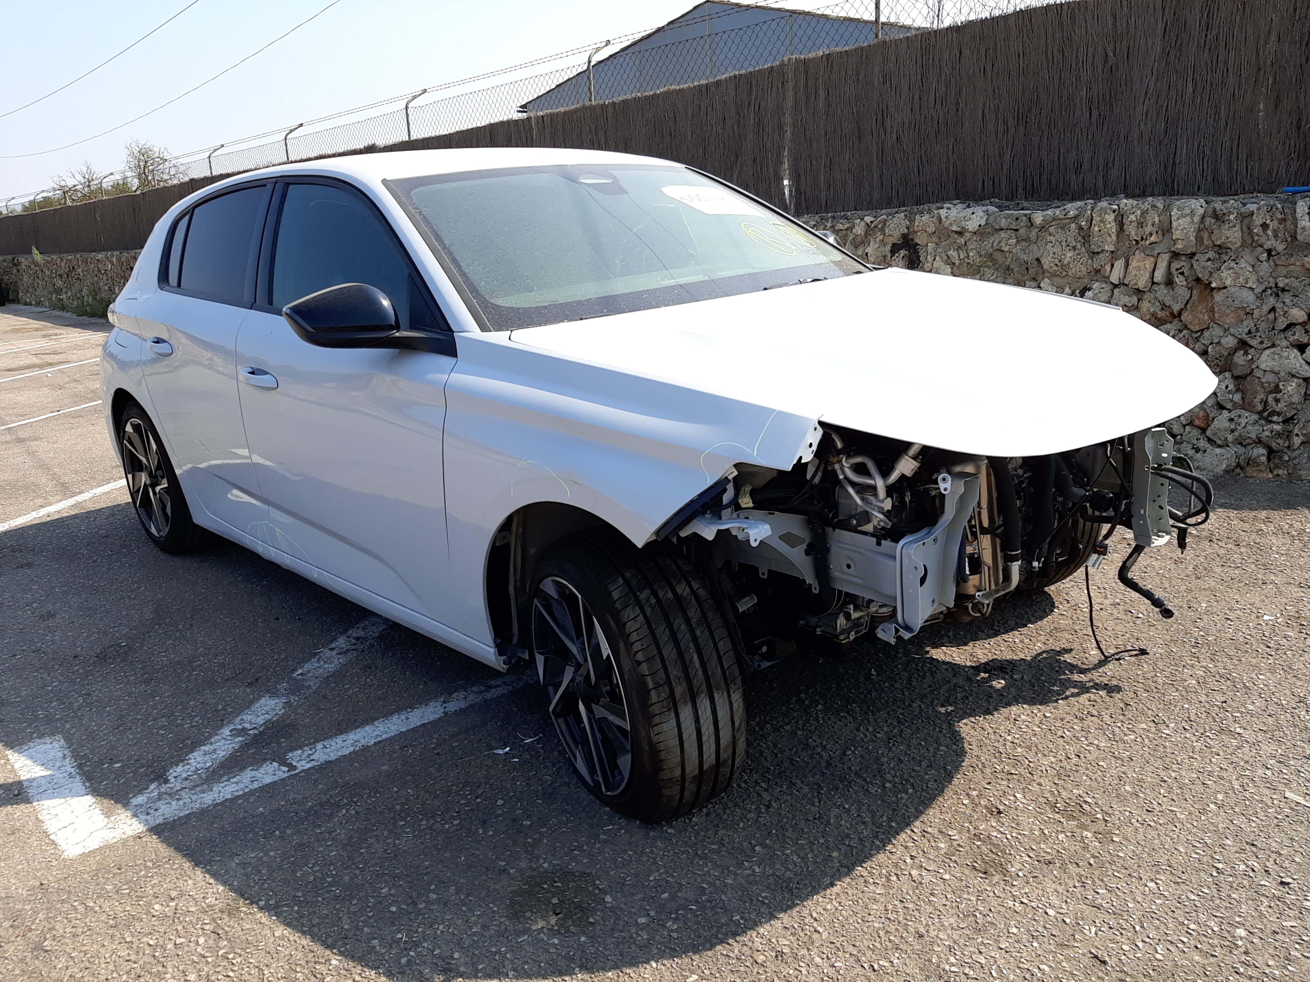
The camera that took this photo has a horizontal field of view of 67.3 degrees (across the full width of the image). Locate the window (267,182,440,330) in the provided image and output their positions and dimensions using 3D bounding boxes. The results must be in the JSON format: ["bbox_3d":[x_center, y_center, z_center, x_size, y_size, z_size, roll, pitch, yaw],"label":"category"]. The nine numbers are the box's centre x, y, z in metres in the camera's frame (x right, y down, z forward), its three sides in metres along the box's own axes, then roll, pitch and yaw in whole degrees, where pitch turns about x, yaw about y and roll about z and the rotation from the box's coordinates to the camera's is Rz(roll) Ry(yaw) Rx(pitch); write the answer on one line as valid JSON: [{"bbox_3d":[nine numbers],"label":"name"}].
[{"bbox_3d":[-0.786,-0.642,2.579,1.080,0.390,0.080,14,1,44],"label":"window"}]

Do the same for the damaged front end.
[{"bbox_3d":[0.702,0.023,2.310,1.400,0.600,0.780,-19,23,-41],"label":"damaged front end"}]

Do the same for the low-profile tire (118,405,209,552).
[{"bbox_3d":[-1.919,-0.077,3.935,0.225,0.630,0.630,-19,23,-41],"label":"low-profile tire"}]

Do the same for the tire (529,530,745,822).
[{"bbox_3d":[-0.070,0.377,2.112,0.230,0.630,0.630,-13,20,-26],"label":"tire"}]

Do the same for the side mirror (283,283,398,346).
[{"bbox_3d":[-0.714,-0.405,2.286,0.240,0.165,0.175,-19,23,-41],"label":"side mirror"}]

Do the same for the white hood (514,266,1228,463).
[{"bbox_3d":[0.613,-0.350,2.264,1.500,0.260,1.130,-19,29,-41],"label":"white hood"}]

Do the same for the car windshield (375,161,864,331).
[{"bbox_3d":[-0.025,-0.762,2.803,1.470,0.140,0.840,-19,51,-41],"label":"car windshield"}]

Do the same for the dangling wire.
[{"bbox_3d":[1.194,0.313,2.588,0.200,0.310,0.120,-19,23,-41],"label":"dangling wire"}]

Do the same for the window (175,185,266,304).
[{"bbox_3d":[-1.428,-0.814,3.223,0.760,0.360,0.080,14,1,44],"label":"window"}]

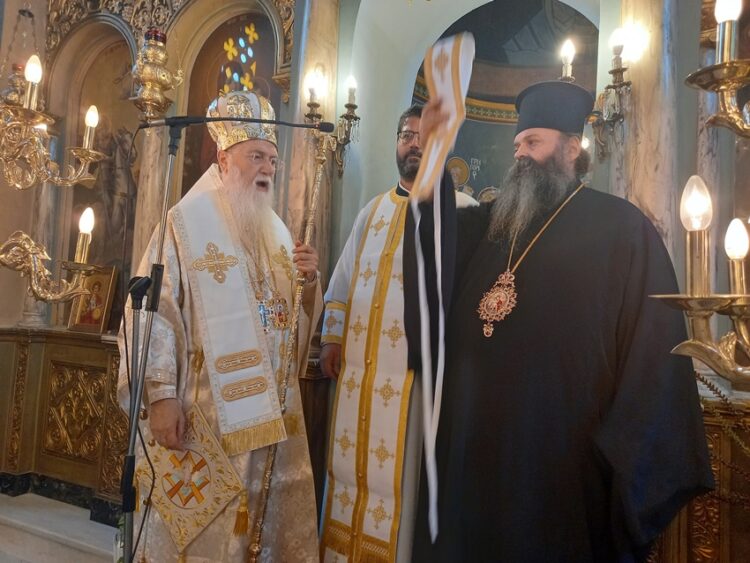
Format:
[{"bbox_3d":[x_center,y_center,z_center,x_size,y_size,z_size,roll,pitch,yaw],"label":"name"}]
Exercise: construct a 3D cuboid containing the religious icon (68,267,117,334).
[{"bbox_3d":[-1.653,0.101,3.190,0.286,0.391,0.038,2,-11,25],"label":"religious icon"}]

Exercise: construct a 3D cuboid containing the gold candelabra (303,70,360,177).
[{"bbox_3d":[-0.199,-0.732,2.535,0.290,0.465,0.180,2,-3,22],"label":"gold candelabra"}]

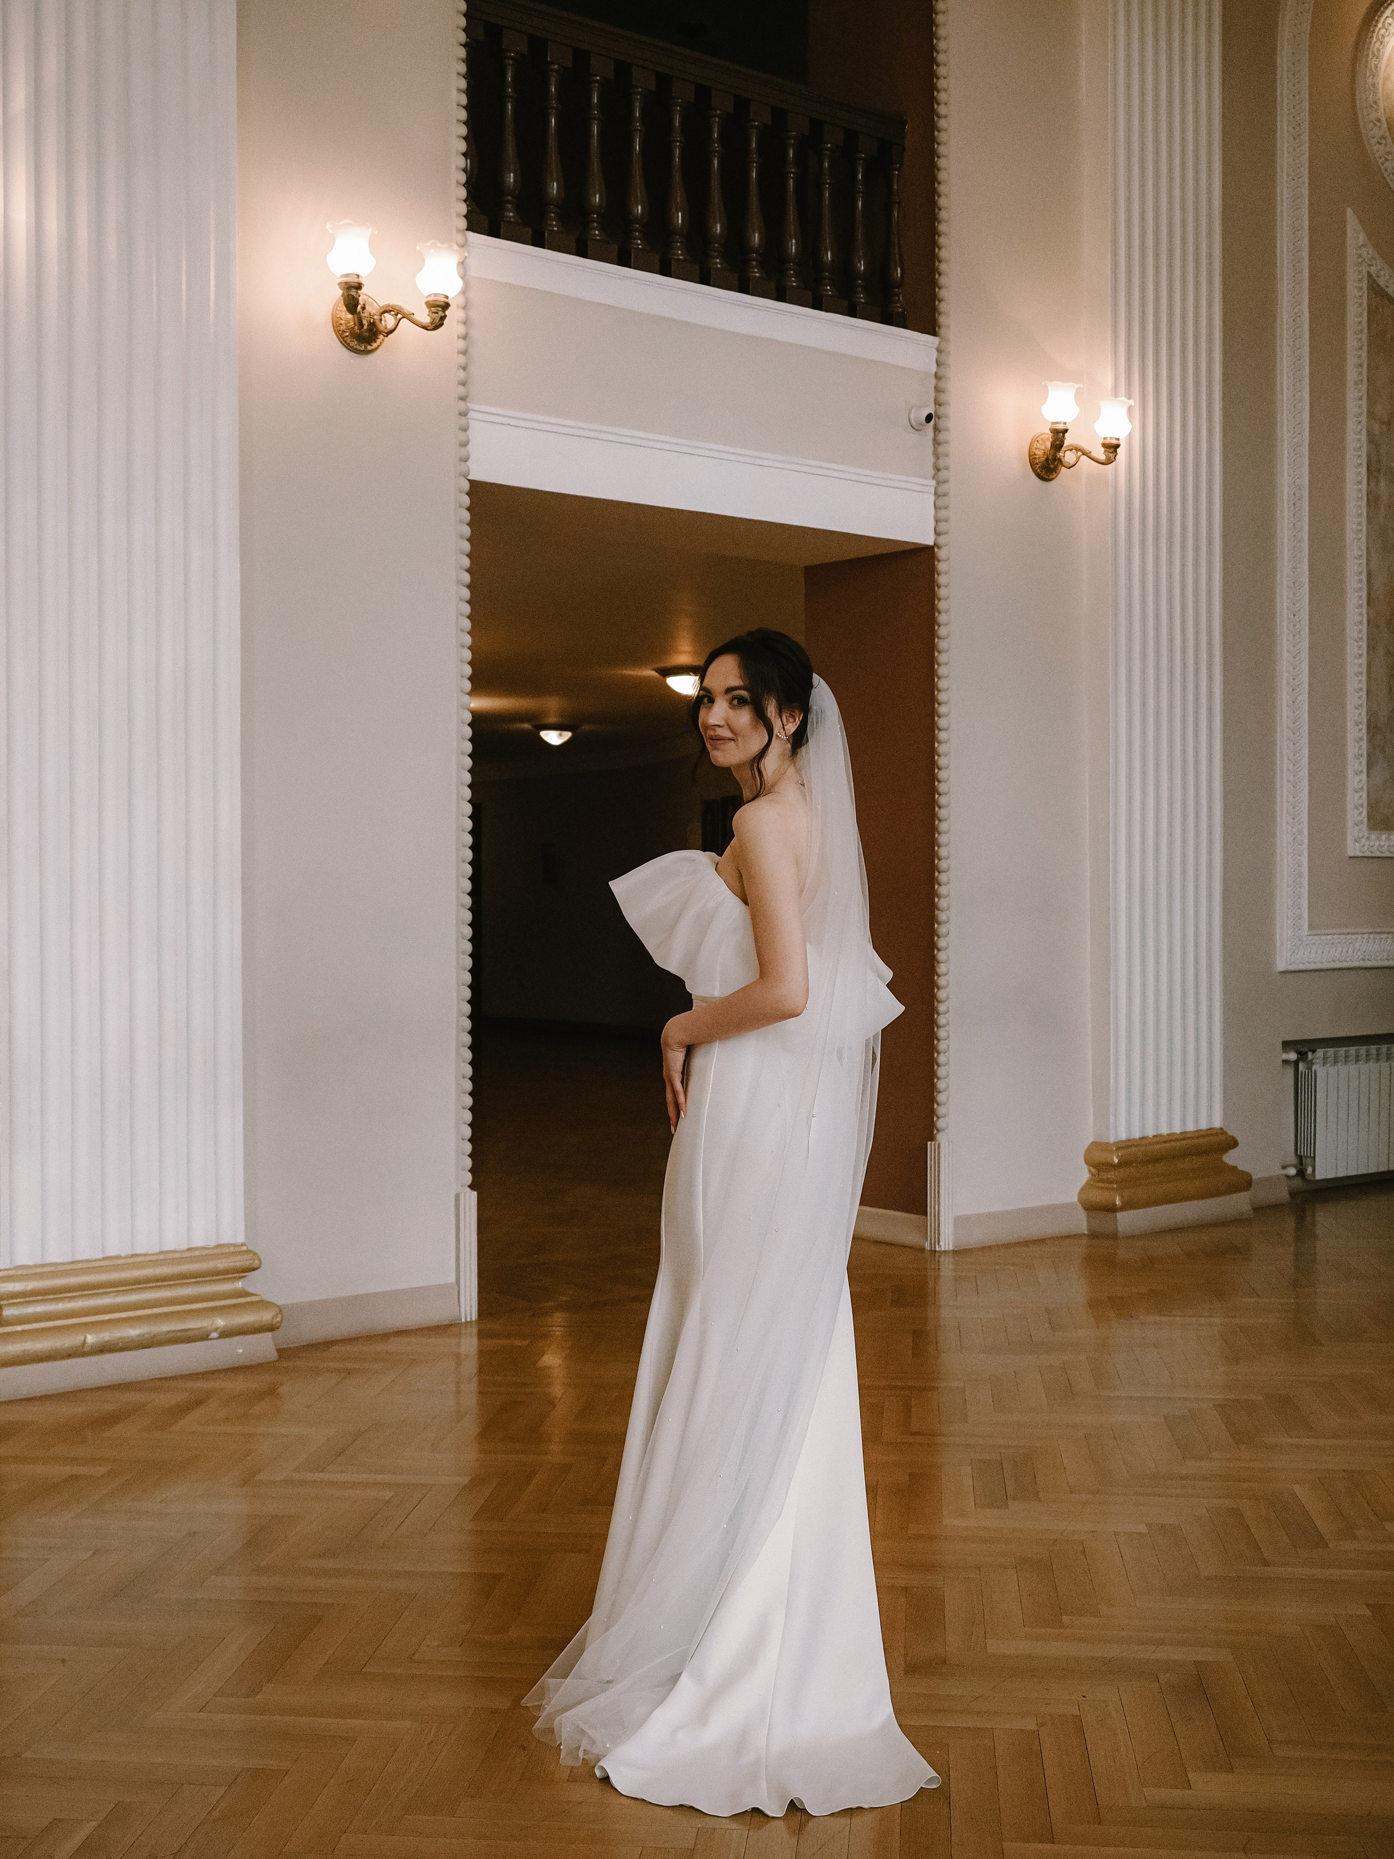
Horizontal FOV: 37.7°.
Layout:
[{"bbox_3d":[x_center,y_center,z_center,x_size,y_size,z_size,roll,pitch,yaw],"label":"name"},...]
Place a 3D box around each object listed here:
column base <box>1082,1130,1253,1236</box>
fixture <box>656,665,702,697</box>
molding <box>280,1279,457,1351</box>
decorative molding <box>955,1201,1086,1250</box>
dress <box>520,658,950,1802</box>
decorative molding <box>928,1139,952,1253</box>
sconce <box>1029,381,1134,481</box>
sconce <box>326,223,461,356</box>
[{"bbox_3d":[1.894,1.006,8.176,0.860,0.360,0.170,-1,1,-37],"label":"column base"},{"bbox_3d":[-0.070,-1.397,11.588,0.370,0.150,0.370,0,1,0],"label":"fixture"},{"bbox_3d":[-0.992,1.161,6.134,0.640,0.132,0.030,-1,1,-37],"label":"molding"},{"bbox_3d":[1.239,1.130,7.793,0.680,0.128,0.030,-1,1,-37],"label":"decorative molding"},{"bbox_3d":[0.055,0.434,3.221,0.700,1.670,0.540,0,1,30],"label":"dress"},{"bbox_3d":[0.906,0.993,7.594,0.066,0.410,0.070,-1,1,-37],"label":"decorative molding"},{"bbox_3d":[1.432,-1.891,7.751,0.430,0.320,0.290,-1,1,-37],"label":"sconce"},{"bbox_3d":[-0.924,-1.861,5.976,0.430,0.320,0.290,-1,1,-37],"label":"sconce"}]

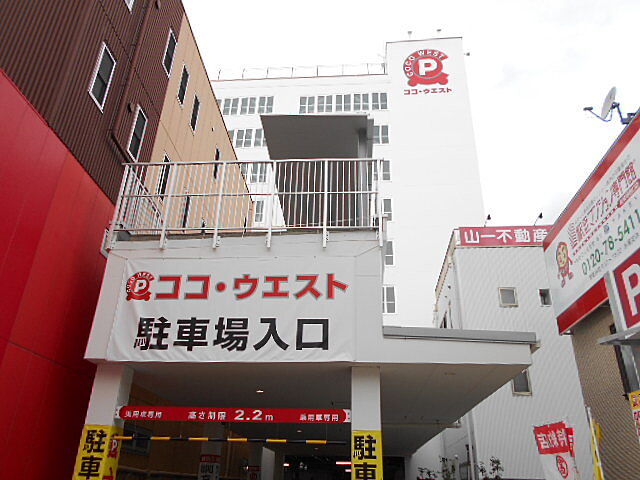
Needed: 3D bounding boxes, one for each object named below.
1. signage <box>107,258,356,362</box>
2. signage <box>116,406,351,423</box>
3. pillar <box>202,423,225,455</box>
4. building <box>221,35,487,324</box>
[{"bbox_3d":[-1.480,1.154,8.236,4.184,1.839,0.040,-1,-27,6],"label":"signage"},{"bbox_3d":[-1.439,2.825,7.787,3.877,0.208,0.070,-1,-27,6],"label":"signage"},{"bbox_3d":[-3.052,6.403,13.112,0.460,3.278,0.460,-1,-27,6],"label":"pillar"},{"bbox_3d":[0.634,2.125,39.669,22.707,34.825,14.000,-1,-27,6],"label":"building"}]

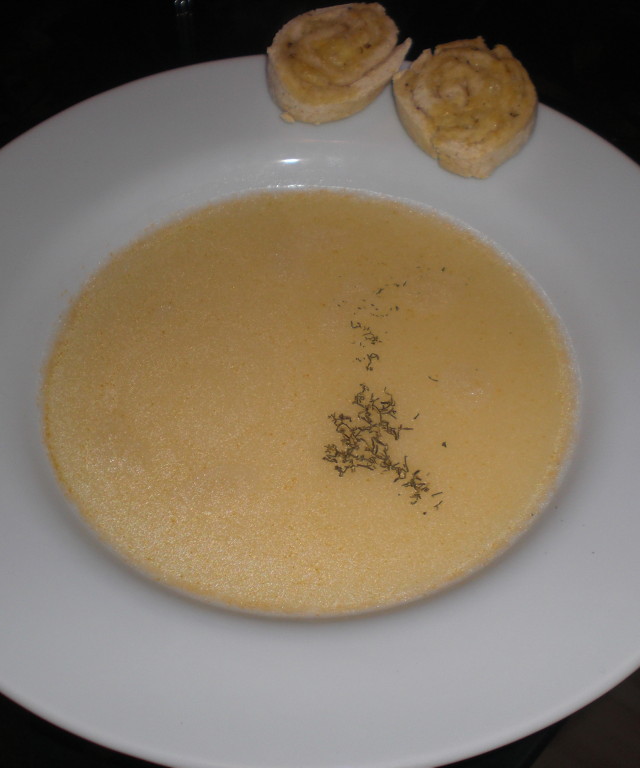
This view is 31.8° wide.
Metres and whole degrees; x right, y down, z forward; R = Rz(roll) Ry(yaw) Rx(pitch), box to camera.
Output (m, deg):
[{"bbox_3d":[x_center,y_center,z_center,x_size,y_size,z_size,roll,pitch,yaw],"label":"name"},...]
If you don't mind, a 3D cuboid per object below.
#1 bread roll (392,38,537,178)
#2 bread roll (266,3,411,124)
[{"bbox_3d":[0.051,-0.098,0.397,0.049,0.015,0.053,-2,60,4],"label":"bread roll"},{"bbox_3d":[0.007,-0.117,0.410,0.051,0.014,0.046,4,62,3],"label":"bread roll"}]

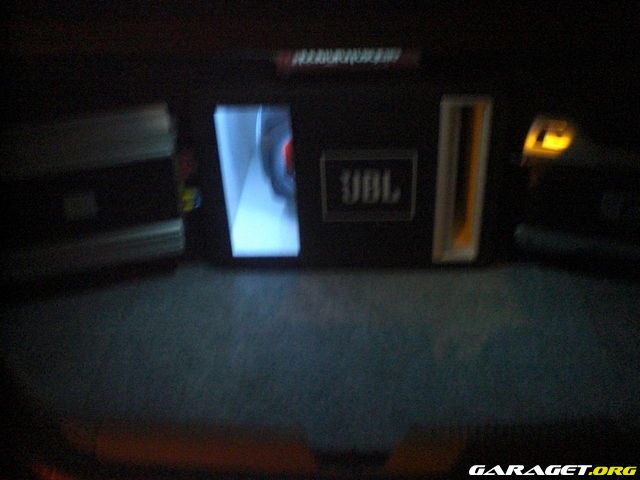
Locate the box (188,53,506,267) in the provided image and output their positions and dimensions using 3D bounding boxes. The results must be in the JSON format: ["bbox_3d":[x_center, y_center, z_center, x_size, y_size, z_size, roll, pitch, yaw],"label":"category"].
[{"bbox_3d":[0.064,-0.187,1.447,0.550,0.387,0.300,0,34,4],"label":"box"}]

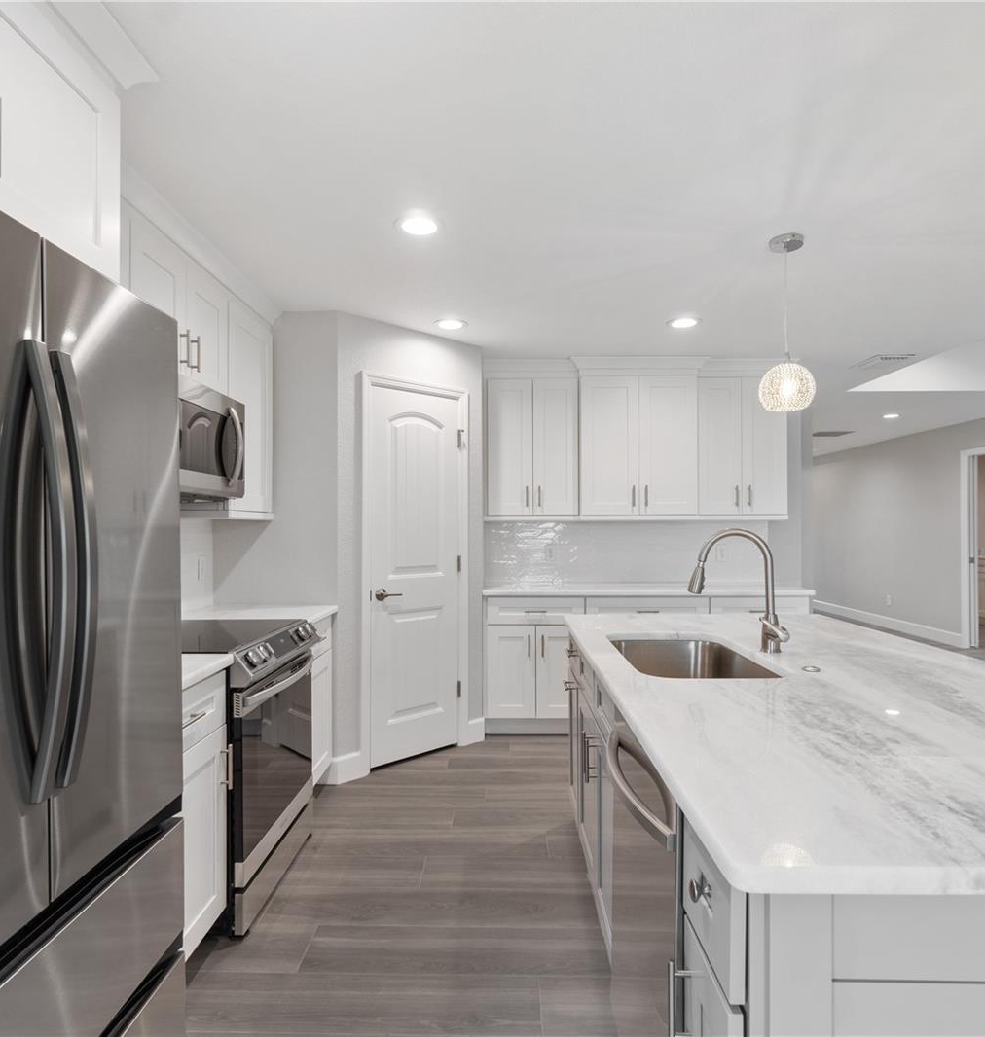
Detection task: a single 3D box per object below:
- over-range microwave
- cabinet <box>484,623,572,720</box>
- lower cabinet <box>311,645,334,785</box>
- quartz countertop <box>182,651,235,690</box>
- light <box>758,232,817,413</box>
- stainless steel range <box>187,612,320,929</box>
[{"bbox_3d":[-1.244,-0.293,2.478,0.375,0.425,0.750,0,-1,1],"label":"over-range microwave"},{"bbox_3d":[0.283,0.946,4.282,0.620,0.610,0.600,0,-1,1],"label":"cabinet"},{"bbox_3d":[-1.106,0.948,3.047,0.608,0.610,0.450,0,-1,1],"label":"lower cabinet"},{"bbox_3d":[-1.126,0.446,1.774,0.637,0.032,0.610,0,-1,1],"label":"quartz countertop"},{"bbox_3d":[1.156,-0.750,2.529,0.205,0.665,0.205,0,-1,1],"label":"light"},{"bbox_3d":[-1.091,0.892,2.457,0.665,0.925,0.750,0,-1,1],"label":"stainless steel range"}]

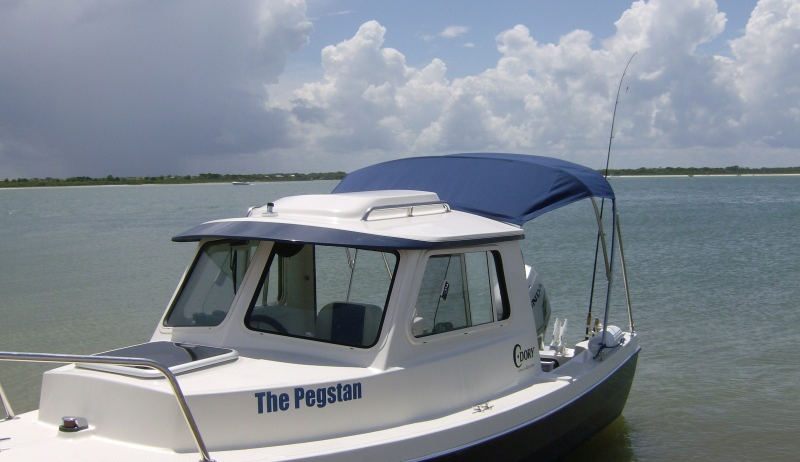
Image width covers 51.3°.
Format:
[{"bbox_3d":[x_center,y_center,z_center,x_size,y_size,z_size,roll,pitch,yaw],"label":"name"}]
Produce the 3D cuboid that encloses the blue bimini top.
[{"bbox_3d":[0.204,-0.267,4.848,1.830,0.400,1.151,2,4,31],"label":"blue bimini top"}]

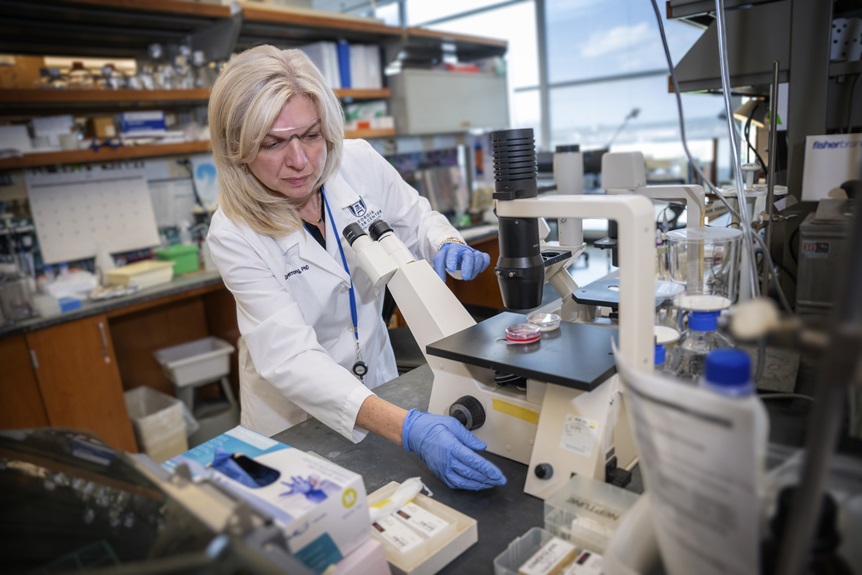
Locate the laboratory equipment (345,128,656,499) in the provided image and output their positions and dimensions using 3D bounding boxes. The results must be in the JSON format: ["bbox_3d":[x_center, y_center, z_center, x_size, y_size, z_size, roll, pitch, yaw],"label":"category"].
[{"bbox_3d":[0.080,0.017,0.975,0.605,0.535,0.215,8,20,42],"label":"laboratory equipment"}]

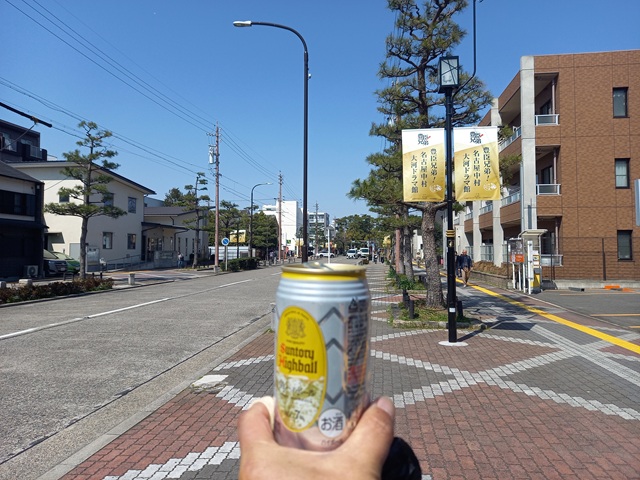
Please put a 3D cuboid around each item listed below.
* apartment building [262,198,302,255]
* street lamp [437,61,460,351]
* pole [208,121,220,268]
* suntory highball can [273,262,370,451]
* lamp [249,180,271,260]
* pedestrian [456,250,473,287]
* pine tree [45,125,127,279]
[{"bbox_3d":[-8.638,-2.186,106.672,8.600,12.600,10.000,0,-1,8],"label":"apartment building"},{"bbox_3d":[2.268,-0.675,8.058,0.340,4.900,0.340,0,-1,8],"label":"street lamp"},{"bbox_3d":[-7.831,-3.088,34.356,0.850,11.000,0.700,0,-1,8],"label":"pole"},{"bbox_3d":[0.002,0.081,0.322,0.066,0.122,0.066,0,1,0],"label":"suntory highball can"},{"bbox_3d":[-5.540,-1.366,43.968,2.200,8.000,0.300,0,-1,8],"label":"lamp"},{"bbox_3d":[6.411,1.237,20.419,0.580,1.640,0.500,0,-1,8],"label":"pedestrian"},{"bbox_3d":[-13.403,-2.286,26.506,4.600,9.050,4.400,0,-1,8],"label":"pine tree"}]

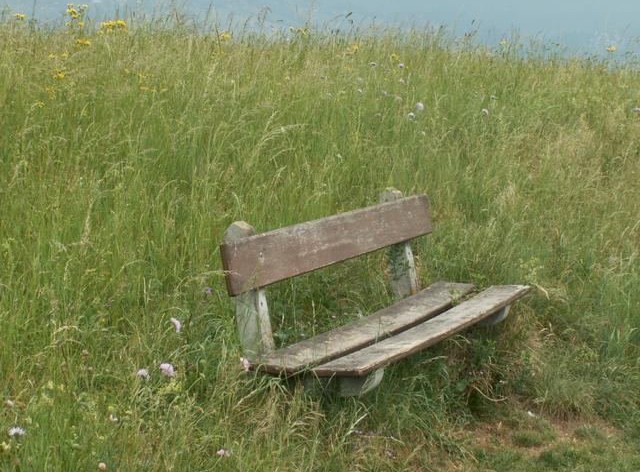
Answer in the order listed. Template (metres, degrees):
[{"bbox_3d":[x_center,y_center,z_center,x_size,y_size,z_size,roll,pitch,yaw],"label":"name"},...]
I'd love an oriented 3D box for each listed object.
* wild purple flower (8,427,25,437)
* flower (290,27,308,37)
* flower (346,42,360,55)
[{"bbox_3d":[-0.821,0.529,4.300,0.040,0.025,0.040,1,7,0],"label":"wild purple flower"},{"bbox_3d":[-0.146,-1.389,10.800,0.126,0.063,0.095,1,7,0],"label":"flower"},{"bbox_3d":[0.219,-1.226,10.400,0.085,0.073,0.085,1,7,0],"label":"flower"}]

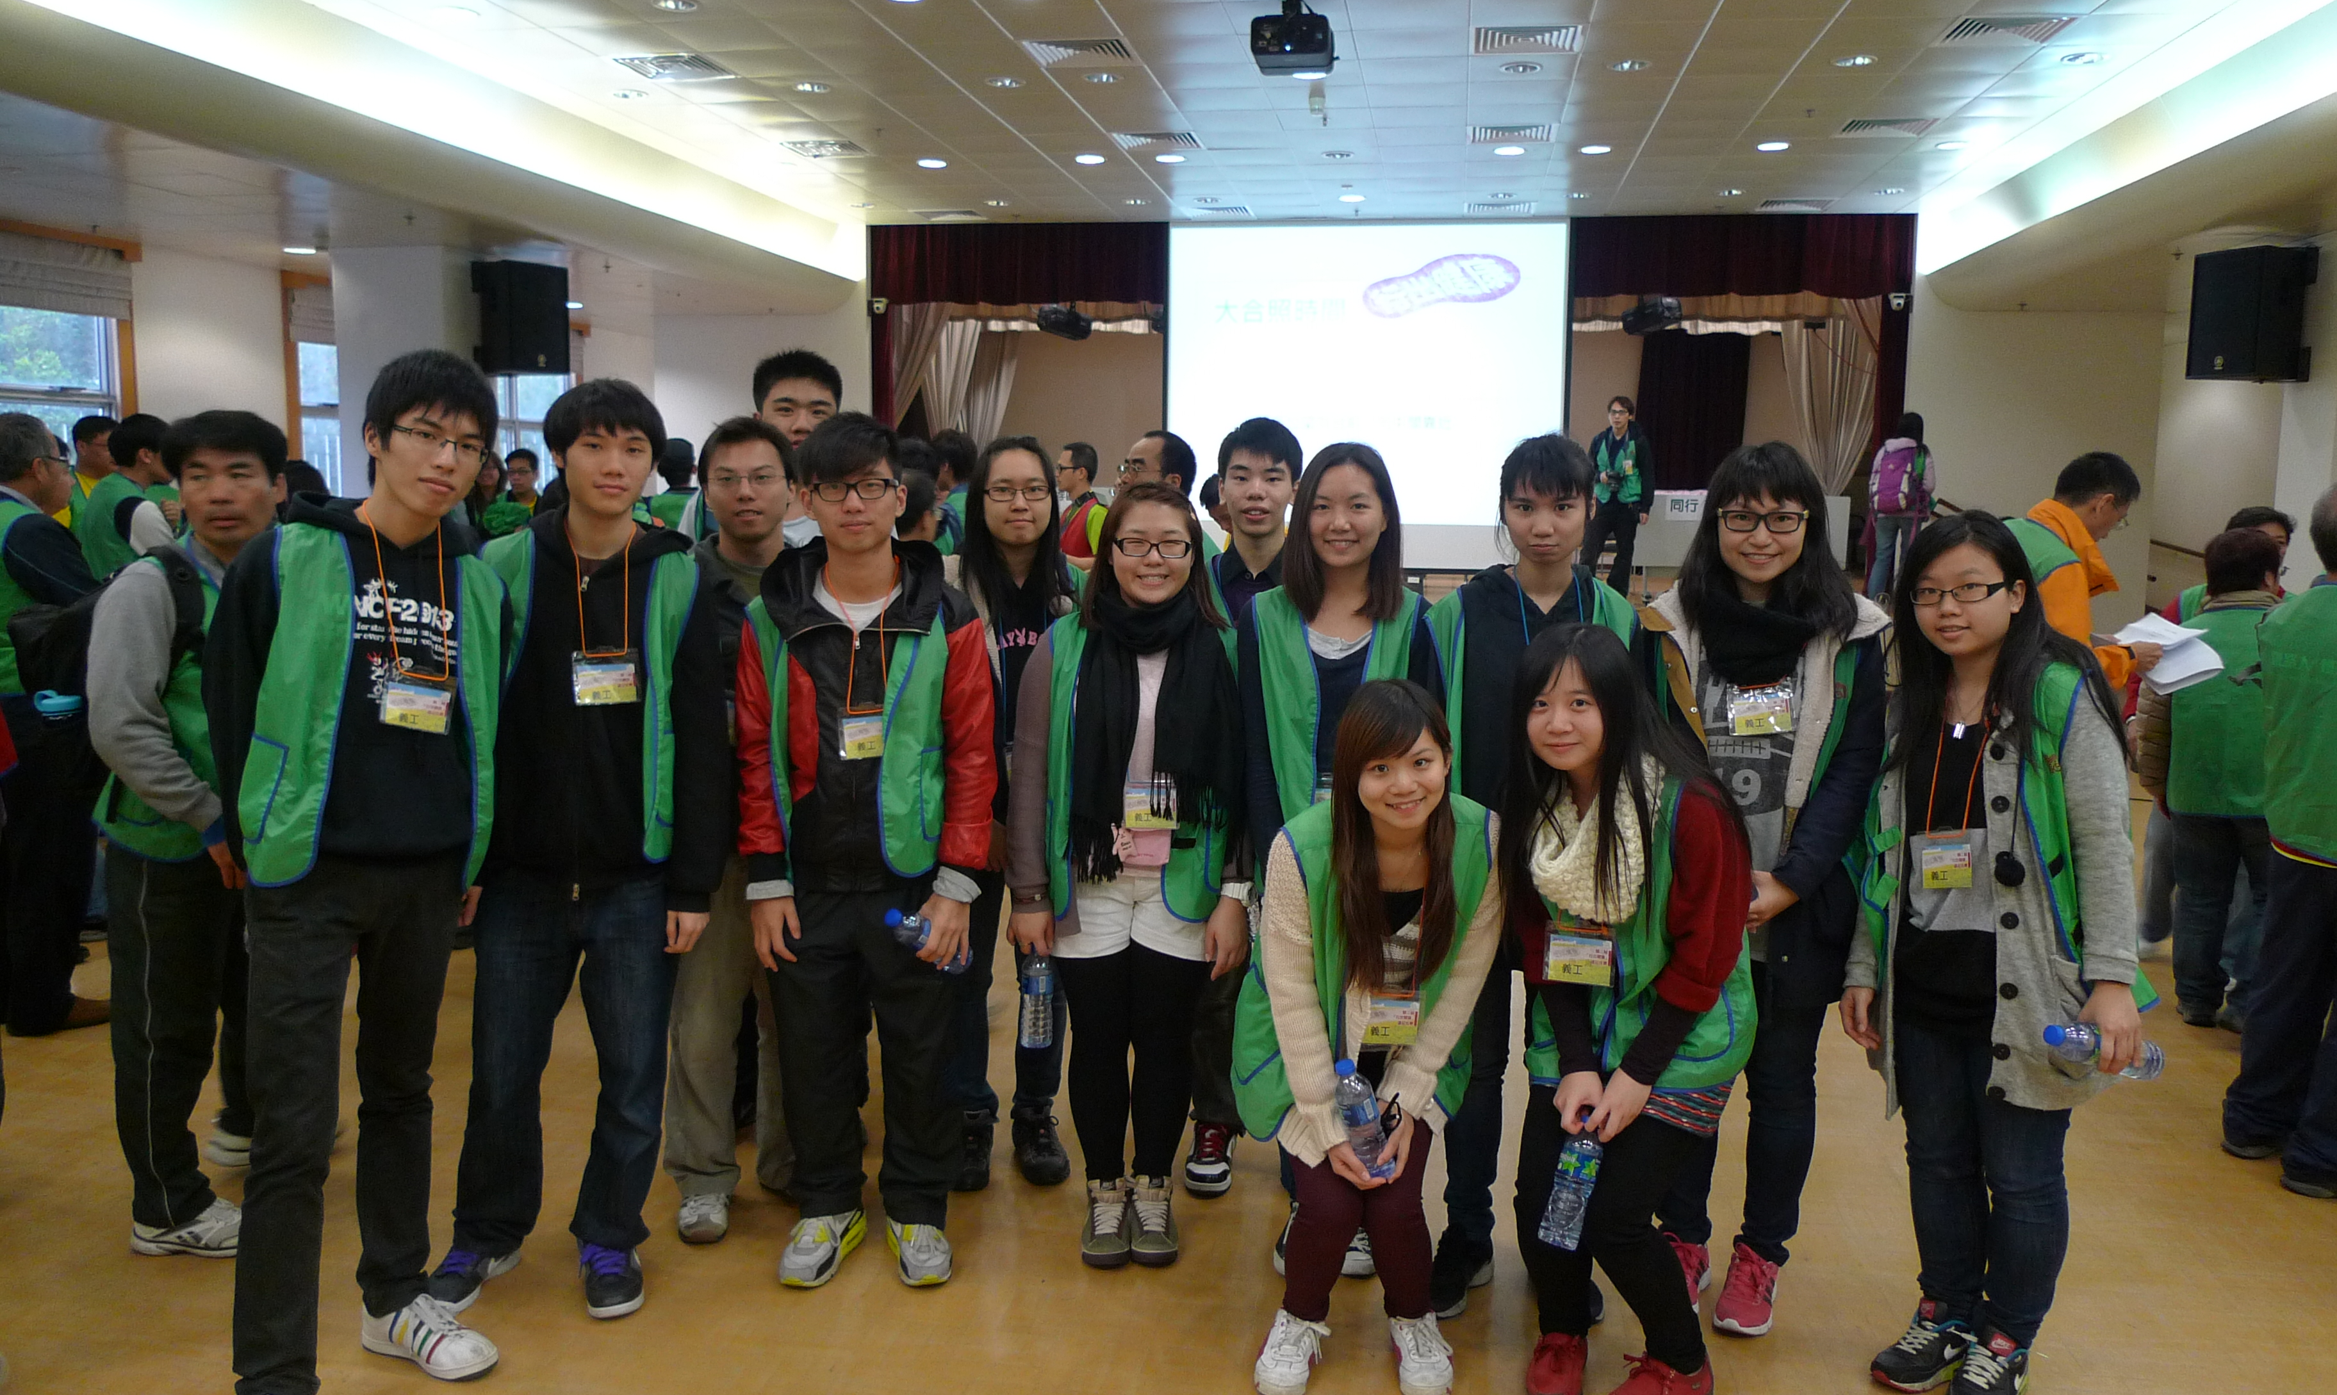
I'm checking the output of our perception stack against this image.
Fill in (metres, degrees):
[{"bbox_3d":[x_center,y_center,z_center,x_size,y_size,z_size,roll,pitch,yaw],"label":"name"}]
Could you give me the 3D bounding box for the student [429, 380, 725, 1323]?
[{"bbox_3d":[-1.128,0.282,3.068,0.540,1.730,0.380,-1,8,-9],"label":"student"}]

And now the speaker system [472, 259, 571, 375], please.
[{"bbox_3d":[-4.553,-2.667,11.458,0.385,0.745,0.466,7,10,34],"label":"speaker system"}]

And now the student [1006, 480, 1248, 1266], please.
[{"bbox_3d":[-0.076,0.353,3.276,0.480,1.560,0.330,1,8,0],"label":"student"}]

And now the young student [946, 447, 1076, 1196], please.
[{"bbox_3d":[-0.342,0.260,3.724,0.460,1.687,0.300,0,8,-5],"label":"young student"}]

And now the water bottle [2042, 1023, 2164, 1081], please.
[{"bbox_3d":[1.497,0.568,2.600,0.215,0.064,0.064,16,-4,-16],"label":"water bottle"}]

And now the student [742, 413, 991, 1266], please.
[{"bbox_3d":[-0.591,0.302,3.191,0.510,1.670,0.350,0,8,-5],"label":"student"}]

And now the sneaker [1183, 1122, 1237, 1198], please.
[{"bbox_3d":[0.098,1.017,3.713,0.107,0.130,0.290,1,8,4],"label":"sneaker"}]

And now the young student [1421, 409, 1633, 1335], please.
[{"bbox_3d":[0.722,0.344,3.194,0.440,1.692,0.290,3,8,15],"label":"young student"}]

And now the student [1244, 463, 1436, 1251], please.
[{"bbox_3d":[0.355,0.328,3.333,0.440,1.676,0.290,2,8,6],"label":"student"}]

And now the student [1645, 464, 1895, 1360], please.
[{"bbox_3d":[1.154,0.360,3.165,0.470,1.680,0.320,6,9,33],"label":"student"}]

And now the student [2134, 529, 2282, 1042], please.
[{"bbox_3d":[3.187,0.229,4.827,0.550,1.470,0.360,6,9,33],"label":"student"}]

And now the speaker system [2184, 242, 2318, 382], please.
[{"bbox_3d":[6.390,-2.263,9.584,0.385,0.745,0.466,-2,8,-14],"label":"speaker system"}]

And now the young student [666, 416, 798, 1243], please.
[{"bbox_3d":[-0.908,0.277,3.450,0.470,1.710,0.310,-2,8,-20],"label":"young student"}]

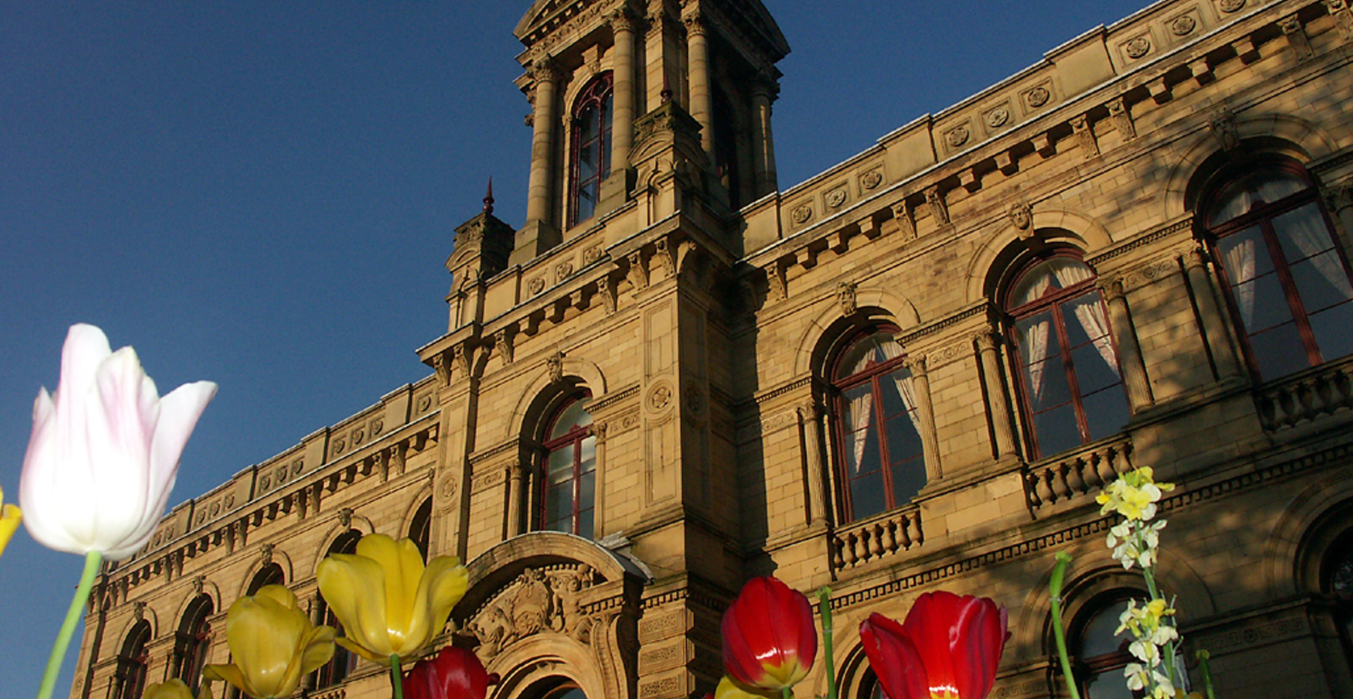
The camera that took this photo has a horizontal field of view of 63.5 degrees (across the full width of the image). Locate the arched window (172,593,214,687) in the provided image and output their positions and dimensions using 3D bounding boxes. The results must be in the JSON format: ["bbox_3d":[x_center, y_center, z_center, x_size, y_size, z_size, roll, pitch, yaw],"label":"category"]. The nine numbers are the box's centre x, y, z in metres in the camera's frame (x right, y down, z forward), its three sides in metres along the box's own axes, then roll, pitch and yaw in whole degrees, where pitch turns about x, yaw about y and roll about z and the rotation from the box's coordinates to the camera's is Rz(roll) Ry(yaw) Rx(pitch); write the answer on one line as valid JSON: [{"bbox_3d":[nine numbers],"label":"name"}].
[{"bbox_3d":[-11.857,7.770,27.212,1.430,3.315,0.286,-24,-38,33],"label":"arched window"}]

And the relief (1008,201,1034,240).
[{"bbox_3d":[4.959,-1.853,15.730,0.299,0.585,0.247,-24,-38,33],"label":"relief"}]

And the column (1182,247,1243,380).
[{"bbox_3d":[6.651,-0.476,13.578,0.325,2.080,0.325,-24,-38,33],"label":"column"}]

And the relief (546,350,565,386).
[{"bbox_3d":[-2.111,0.311,18.911,0.299,0.585,0.247,-24,-38,33],"label":"relief"}]

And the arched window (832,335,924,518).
[{"bbox_3d":[3.366,1.182,18.128,1.500,3.250,0.200,-24,-37,33],"label":"arched window"}]

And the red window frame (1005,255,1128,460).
[{"bbox_3d":[5.413,0.021,15.211,1.456,3.276,0.260,-24,-38,33],"label":"red window frame"}]

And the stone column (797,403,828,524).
[{"bbox_3d":[2.252,1.881,18.207,0.300,2.060,0.300,-2,-31,-1],"label":"stone column"}]

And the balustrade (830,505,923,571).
[{"bbox_3d":[3.047,2.918,16.757,1.480,0.660,0.200,-24,-37,33],"label":"balustrade"}]

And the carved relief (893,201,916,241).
[{"bbox_3d":[3.866,-2.171,18.555,0.250,0.580,0.340,-24,-37,33],"label":"carved relief"}]

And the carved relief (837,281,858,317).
[{"bbox_3d":[2.939,-0.872,18.779,0.330,0.600,0.280,-24,-37,33],"label":"carved relief"}]

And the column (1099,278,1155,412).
[{"bbox_3d":[6.335,-0.085,15.404,0.300,2.060,0.300,-24,-37,33],"label":"column"}]

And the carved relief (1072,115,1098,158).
[{"bbox_3d":[6.294,-3.295,16.863,0.250,0.580,0.340,-24,-37,33],"label":"carved relief"}]

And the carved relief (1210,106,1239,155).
[{"bbox_3d":[7.743,-3.098,15.433,0.330,0.600,0.280,-24,-37,33],"label":"carved relief"}]

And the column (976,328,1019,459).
[{"bbox_3d":[4.815,0.638,16.453,0.300,2.060,0.300,-24,-37,33],"label":"column"}]

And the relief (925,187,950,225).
[{"bbox_3d":[4.010,-2.191,16.769,0.234,0.559,0.338,-24,-38,33],"label":"relief"}]

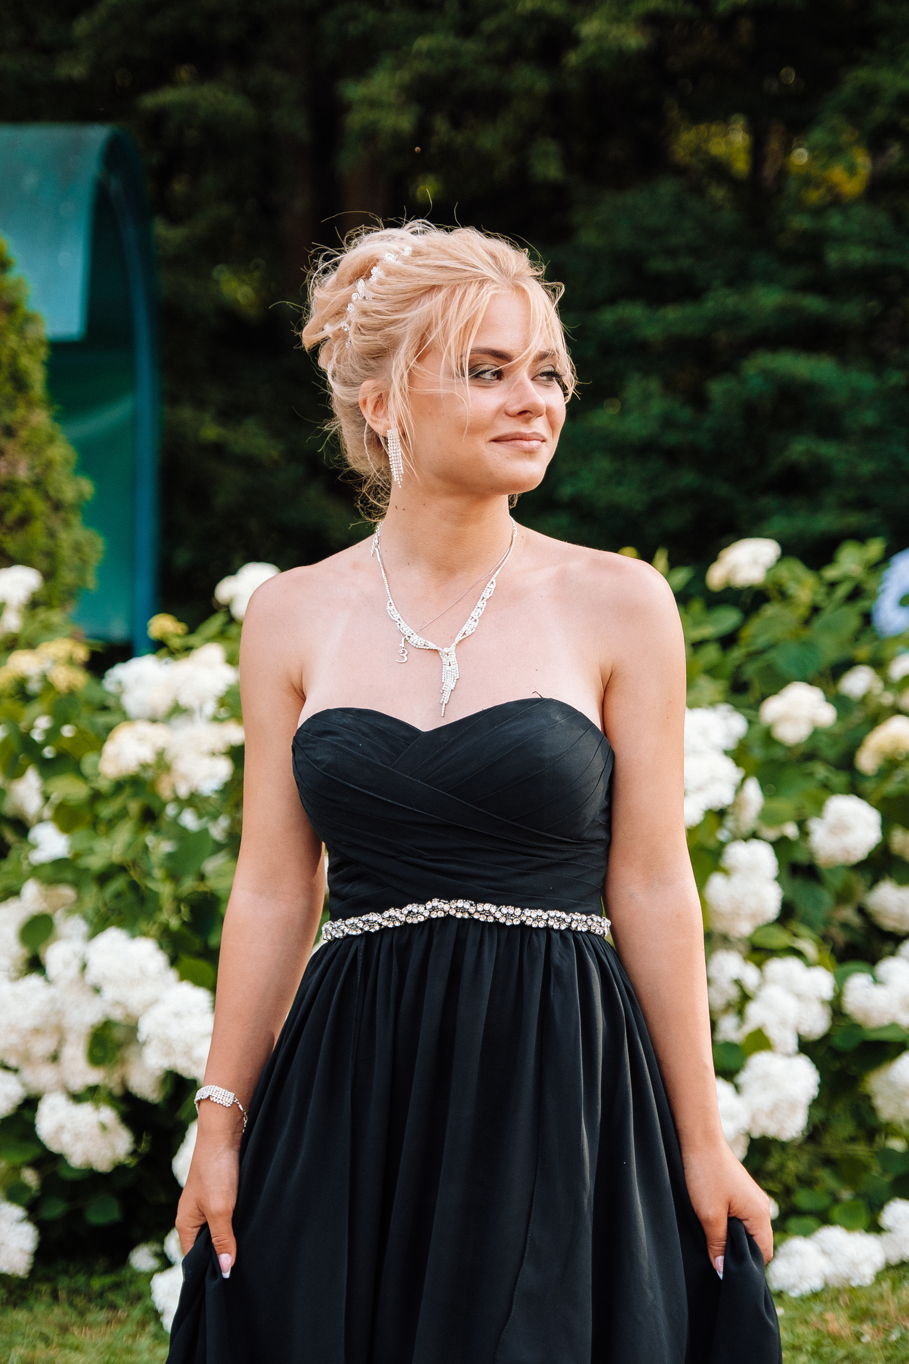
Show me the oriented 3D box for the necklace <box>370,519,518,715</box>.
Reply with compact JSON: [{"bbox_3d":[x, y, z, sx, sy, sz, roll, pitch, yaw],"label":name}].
[{"bbox_3d":[-0.009,-0.062,2.660,0.135,0.183,0.125,0,2,10],"label":"necklace"}]

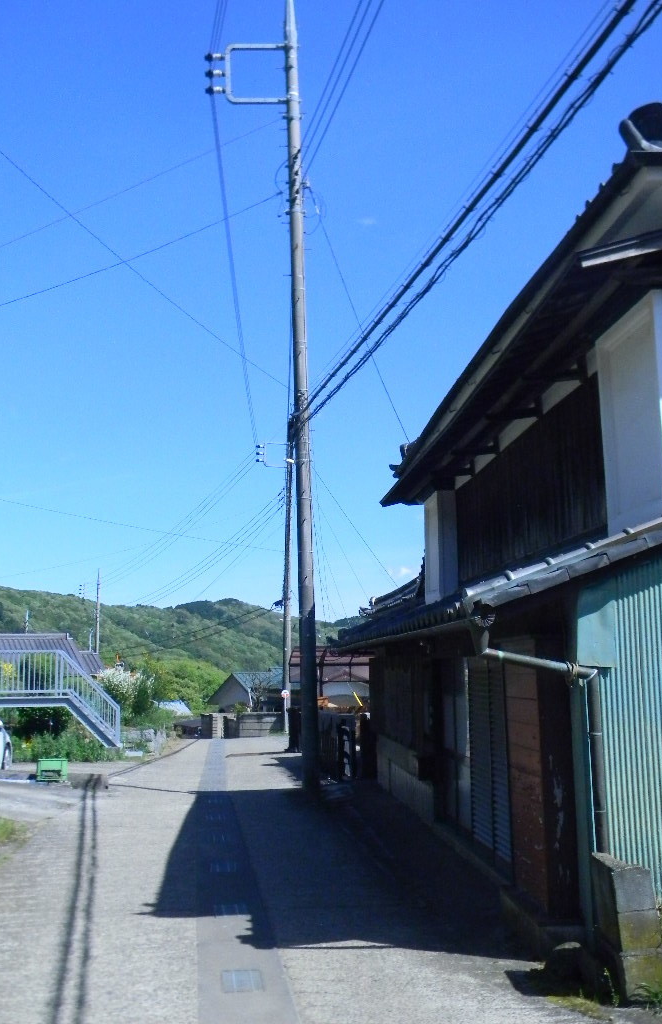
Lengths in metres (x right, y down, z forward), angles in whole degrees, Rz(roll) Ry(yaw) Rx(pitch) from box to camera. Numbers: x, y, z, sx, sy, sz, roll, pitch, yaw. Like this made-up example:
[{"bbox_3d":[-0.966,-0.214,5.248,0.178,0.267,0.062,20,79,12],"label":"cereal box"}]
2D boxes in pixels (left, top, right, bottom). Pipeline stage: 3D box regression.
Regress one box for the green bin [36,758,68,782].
[{"bbox_3d":[-4.734,4.399,18.100,0.460,0.350,0.380,0,-9,-6],"label":"green bin"}]

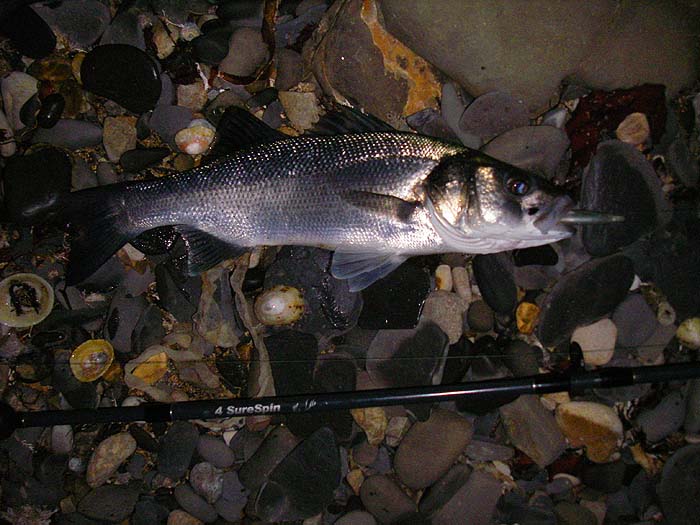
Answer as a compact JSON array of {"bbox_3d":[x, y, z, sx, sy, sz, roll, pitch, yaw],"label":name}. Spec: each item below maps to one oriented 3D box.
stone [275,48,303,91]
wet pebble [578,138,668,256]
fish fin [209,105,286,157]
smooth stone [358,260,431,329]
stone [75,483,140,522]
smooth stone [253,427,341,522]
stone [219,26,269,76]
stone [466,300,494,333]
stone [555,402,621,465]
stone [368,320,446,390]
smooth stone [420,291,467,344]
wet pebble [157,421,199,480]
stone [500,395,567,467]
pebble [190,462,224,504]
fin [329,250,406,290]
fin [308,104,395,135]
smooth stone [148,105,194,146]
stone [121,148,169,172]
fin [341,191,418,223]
[{"bbox_3d":[-0.059,-0.186,0.743,0.028,0.016,0.045,-1,80,0],"label":"stone"},{"bbox_3d":[0.256,-0.062,0.721,0.087,0.030,0.113,-6,80,-1],"label":"wet pebble"},{"bbox_3d":[-0.095,-0.120,0.711,0.070,0.010,0.043,-18,75,-5],"label":"fish fin"},{"bbox_3d":[0.042,0.029,0.701,0.059,0.027,0.070,8,81,1],"label":"smooth stone"},{"bbox_3d":[-0.210,0.206,0.664,0.049,0.015,0.031,12,81,2],"label":"stone"},{"bbox_3d":[-0.037,0.193,0.665,0.054,0.022,0.096,40,83,6],"label":"smooth stone"},{"bbox_3d":[-0.105,-0.208,0.758,0.044,0.023,0.053,36,77,9],"label":"stone"},{"bbox_3d":[0.118,0.049,0.692,0.025,0.016,0.028,4,81,1],"label":"stone"},{"bbox_3d":[0.213,0.146,0.684,0.064,0.026,0.050,36,82,6],"label":"stone"},{"bbox_3d":[0.051,0.083,0.680,0.074,0.026,0.062,-8,74,-2],"label":"stone"},{"bbox_3d":[0.084,0.049,0.701,0.040,0.020,0.051,10,80,2],"label":"smooth stone"},{"bbox_3d":[-0.148,0.161,0.658,0.036,0.022,0.050,7,74,2],"label":"wet pebble"},{"bbox_3d":[0.162,0.143,0.678,0.060,0.023,0.046,44,83,6],"label":"stone"},{"bbox_3d":[-0.124,0.190,0.664,0.022,0.013,0.036,-36,83,-5],"label":"pebble"},{"bbox_3d":[0.018,0.008,0.669,0.066,0.018,0.034,0,81,0],"label":"fin"},{"bbox_3d":[0.004,-0.124,0.685,0.073,0.010,0.029,10,81,2],"label":"fin"},{"bbox_3d":[-0.172,-0.131,0.733,0.044,0.021,0.043,24,81,4],"label":"smooth stone"},{"bbox_3d":[-0.194,-0.098,0.731,0.046,0.017,0.023,-8,75,-2],"label":"stone"},{"bbox_3d":[0.024,-0.047,0.640,0.065,0.010,0.019,10,81,2],"label":"fin"}]

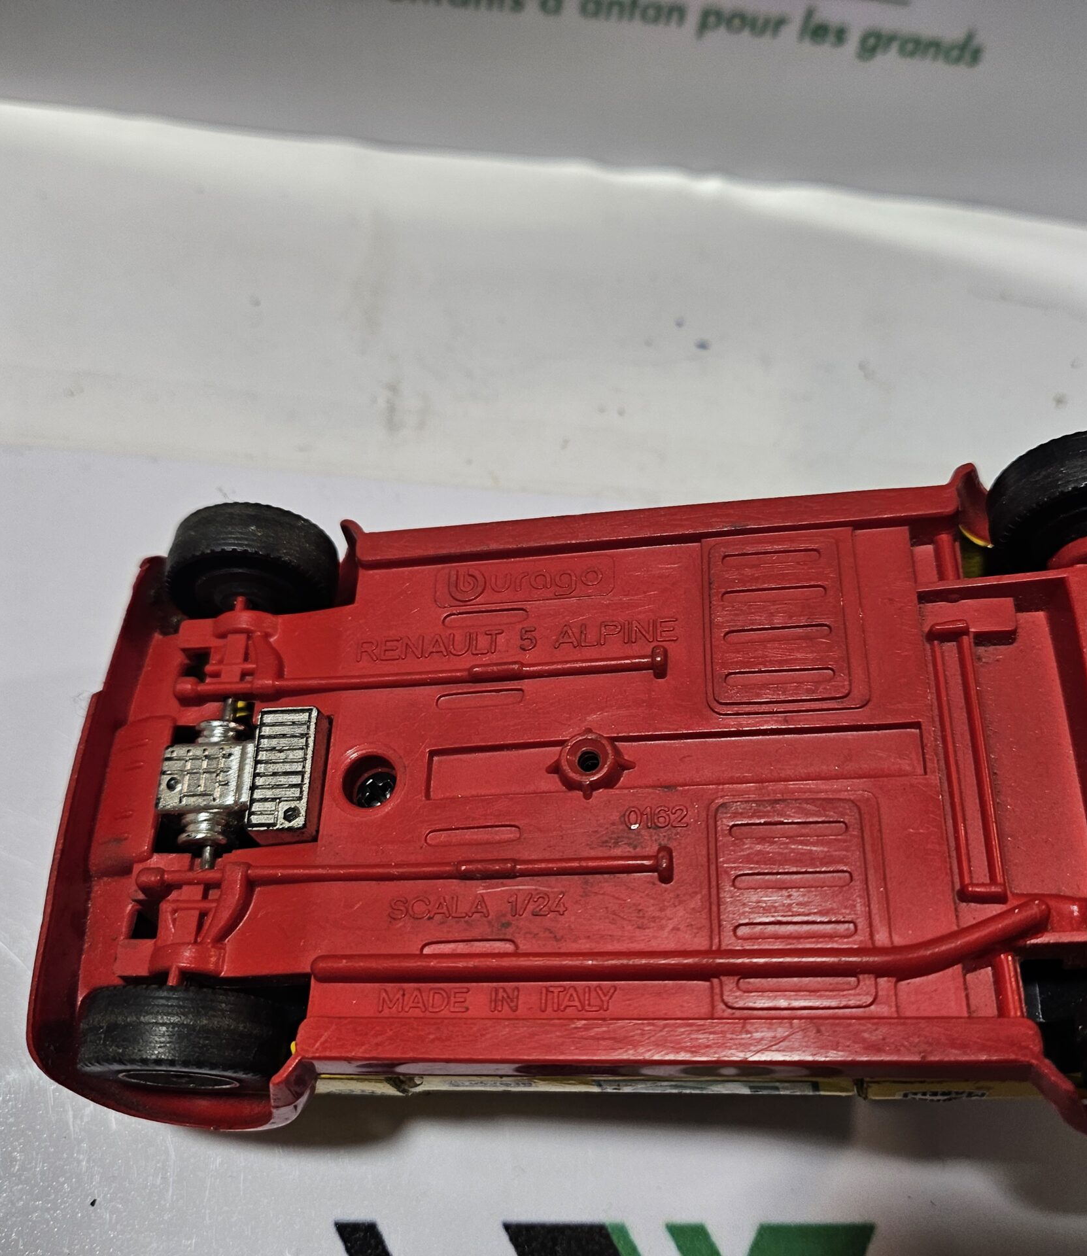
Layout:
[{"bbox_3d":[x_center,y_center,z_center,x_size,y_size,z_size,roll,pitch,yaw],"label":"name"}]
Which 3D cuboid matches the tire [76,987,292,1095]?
[{"bbox_3d":[-0.039,0.044,0.125,0.021,0.021,0.008,-6,63,9],"label":"tire"}]

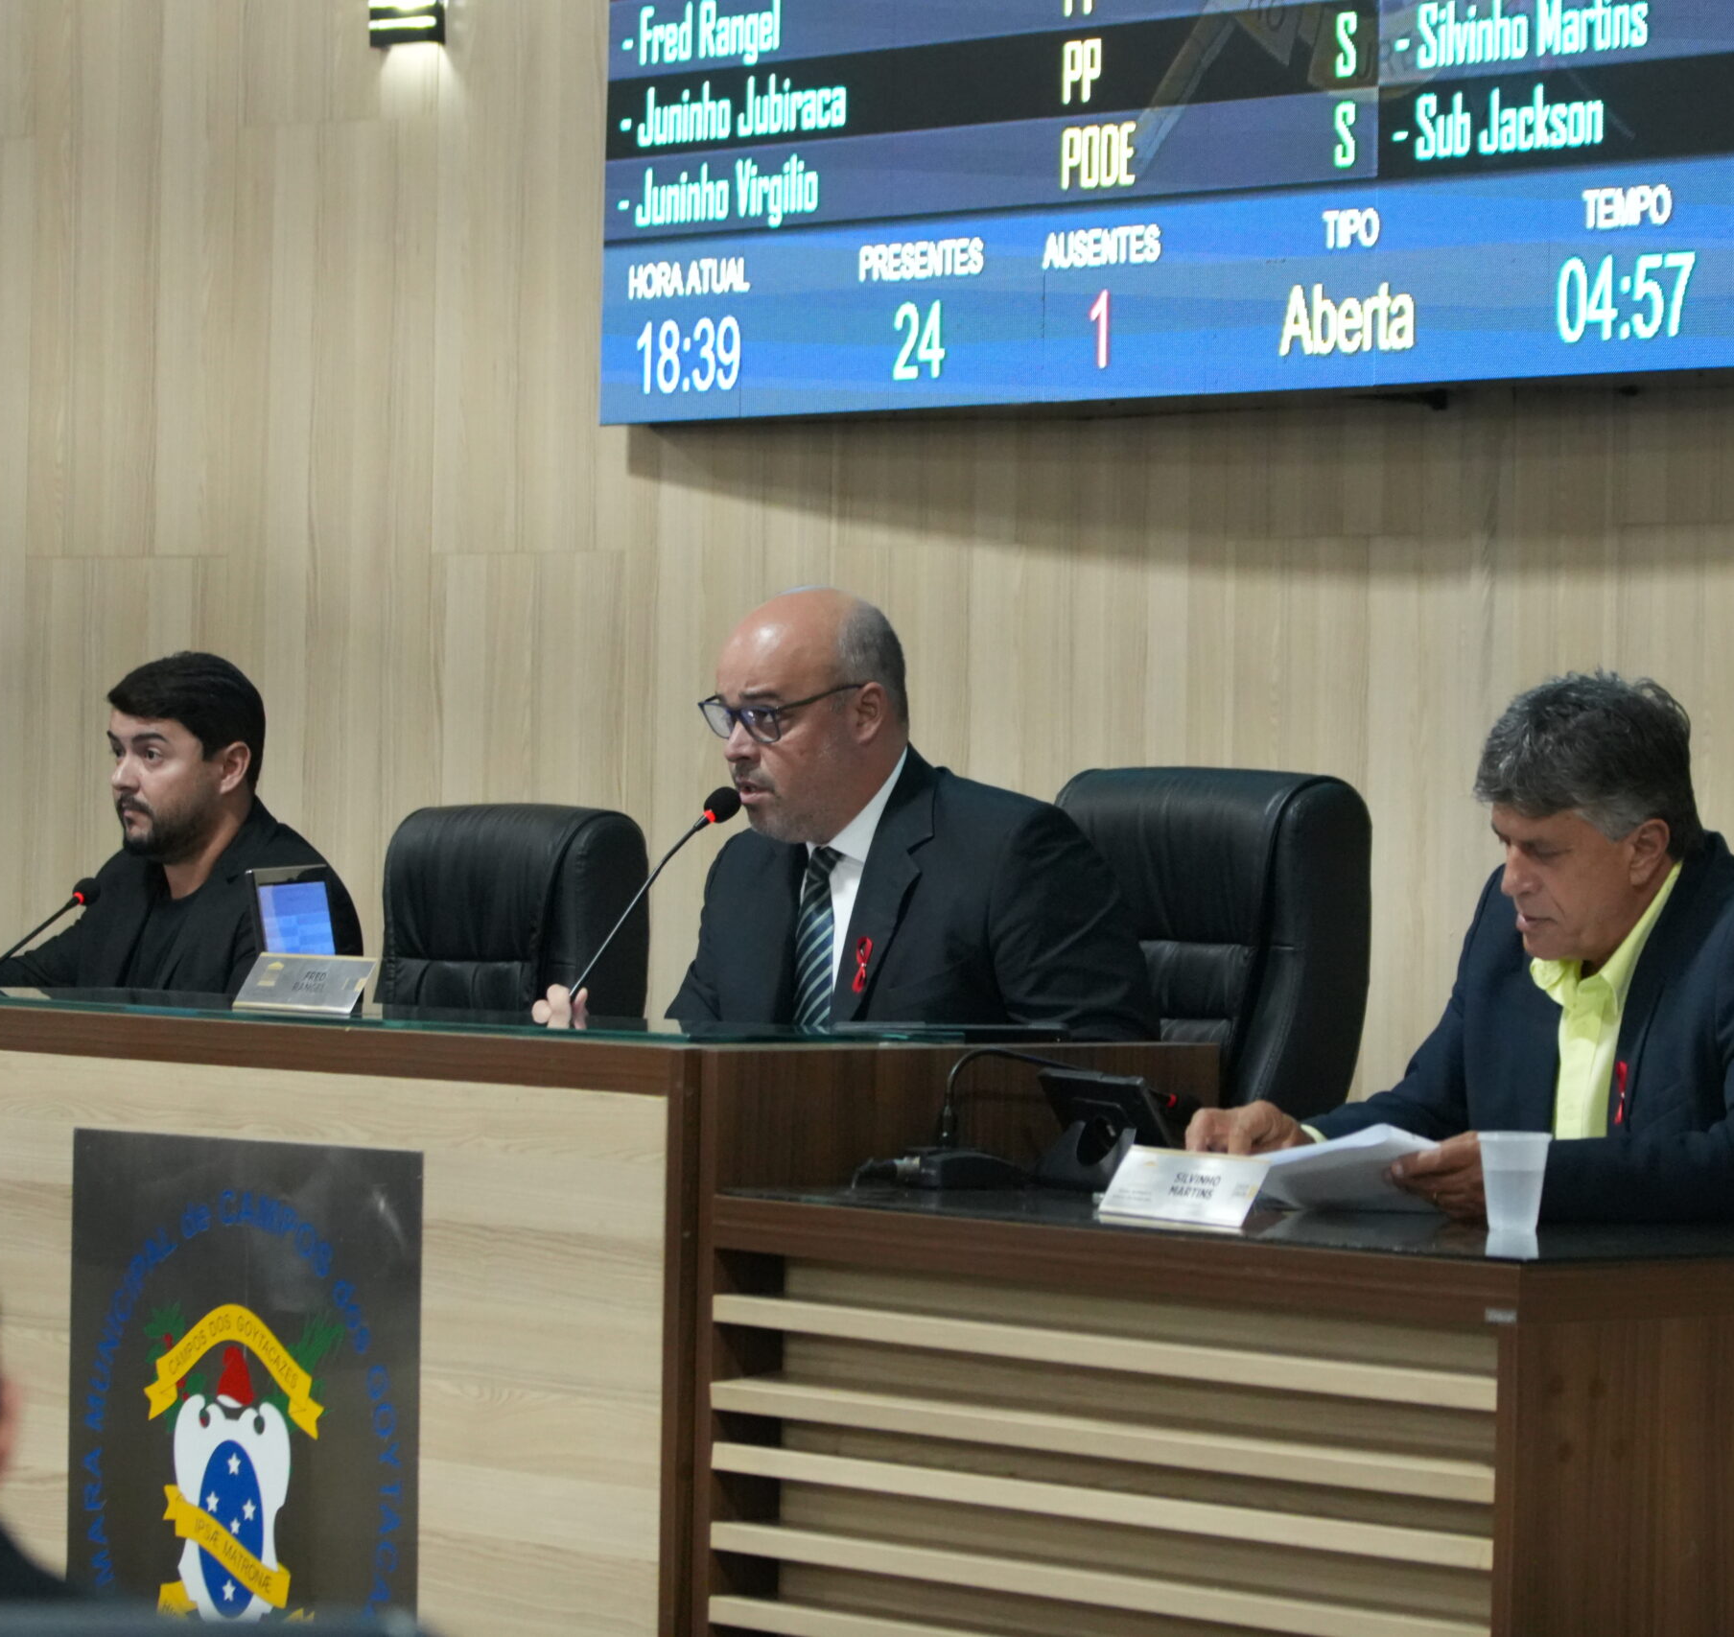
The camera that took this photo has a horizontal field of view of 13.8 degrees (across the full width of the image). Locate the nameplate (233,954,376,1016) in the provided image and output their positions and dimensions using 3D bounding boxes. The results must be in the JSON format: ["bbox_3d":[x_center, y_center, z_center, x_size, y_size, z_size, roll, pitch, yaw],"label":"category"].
[{"bbox_3d":[-0.597,0.176,7.606,0.050,0.066,0.205,1,1,-40],"label":"nameplate"}]

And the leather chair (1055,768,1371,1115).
[{"bbox_3d":[0.195,0.499,7.771,0.660,1.110,0.620,1,1,-32],"label":"leather chair"}]

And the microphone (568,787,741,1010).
[{"bbox_3d":[-0.220,0.082,7.359,0.190,0.235,0.080,1,1,-33],"label":"microphone"}]

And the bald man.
[{"bbox_3d":[-0.093,0.388,7.569,0.780,1.270,0.620,1,1,-38],"label":"bald man"}]

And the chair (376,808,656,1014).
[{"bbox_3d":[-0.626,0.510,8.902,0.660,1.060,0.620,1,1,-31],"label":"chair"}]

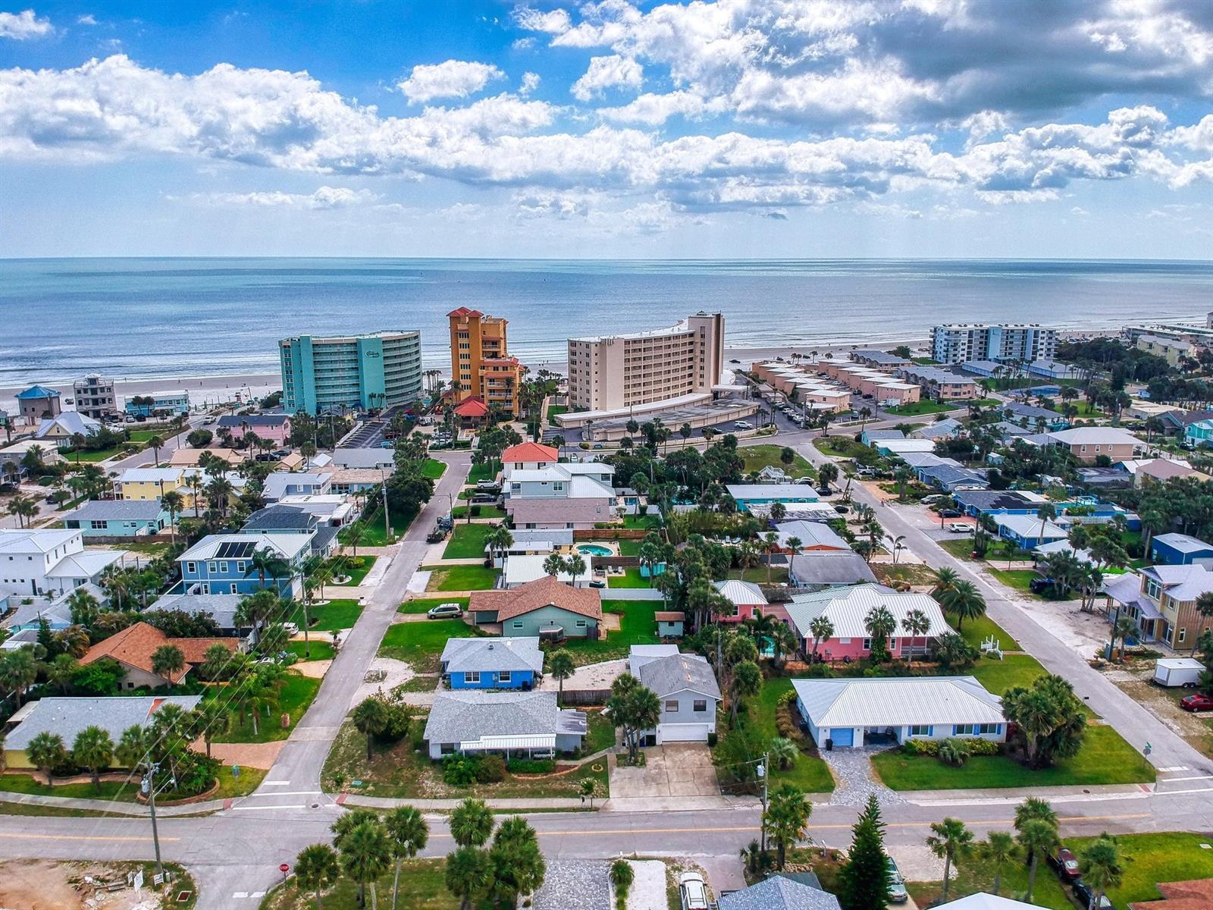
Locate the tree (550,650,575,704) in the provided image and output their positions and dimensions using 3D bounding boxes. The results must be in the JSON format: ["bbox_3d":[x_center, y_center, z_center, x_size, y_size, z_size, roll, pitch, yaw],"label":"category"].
[{"bbox_3d":[-5.057,26.008,100.195,2.900,6.700,2.900,0,13,-2],"label":"tree"}]

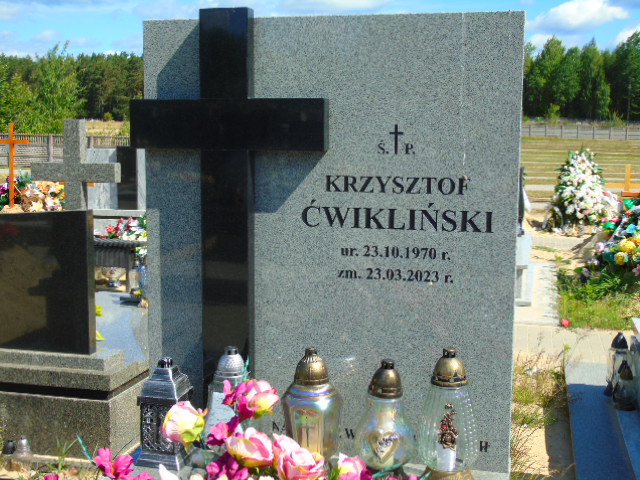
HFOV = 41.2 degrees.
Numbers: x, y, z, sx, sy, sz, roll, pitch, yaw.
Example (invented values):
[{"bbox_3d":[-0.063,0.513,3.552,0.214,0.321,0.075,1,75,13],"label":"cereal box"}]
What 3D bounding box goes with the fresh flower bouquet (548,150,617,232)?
[{"bbox_3d":[3.247,-0.629,10.750,0.780,1.020,0.500,0,7,-5],"label":"fresh flower bouquet"}]

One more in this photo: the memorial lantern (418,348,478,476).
[{"bbox_3d":[0.295,0.404,1.948,0.142,0.308,0.142,1,7,8],"label":"memorial lantern"}]

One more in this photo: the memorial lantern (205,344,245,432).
[{"bbox_3d":[-0.214,0.400,2.050,0.125,0.285,0.120,2,7,13],"label":"memorial lantern"}]

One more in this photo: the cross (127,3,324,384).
[{"bbox_3d":[-0.230,-0.011,2.133,0.499,1.107,0.052,2,8,13],"label":"cross"}]

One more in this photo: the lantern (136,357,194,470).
[{"bbox_3d":[-0.373,0.411,2.067,0.118,0.256,0.118,2,7,14],"label":"lantern"}]

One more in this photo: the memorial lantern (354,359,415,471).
[{"bbox_3d":[0.153,0.415,1.979,0.143,0.276,0.143,1,7,8],"label":"memorial lantern"}]

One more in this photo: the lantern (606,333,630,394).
[{"bbox_3d":[1.321,0.551,3.750,0.105,0.280,0.105,2,7,13],"label":"lantern"}]

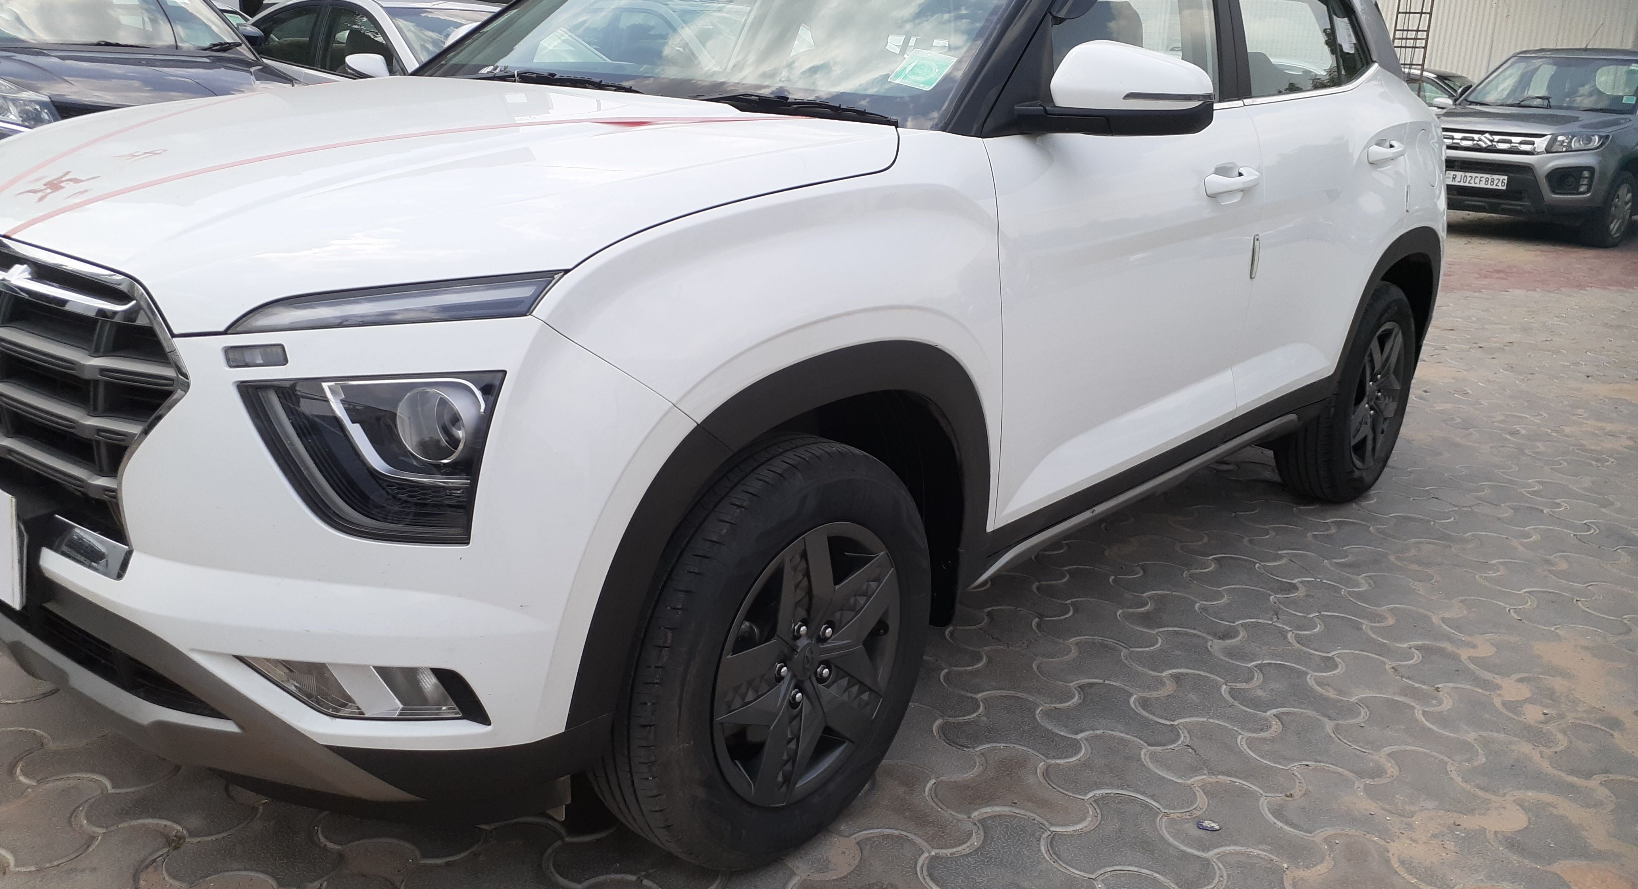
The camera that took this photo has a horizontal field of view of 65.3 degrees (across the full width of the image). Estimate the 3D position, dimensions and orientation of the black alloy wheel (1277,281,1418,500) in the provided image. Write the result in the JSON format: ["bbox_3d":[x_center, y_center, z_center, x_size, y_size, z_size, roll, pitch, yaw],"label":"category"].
[{"bbox_3d":[1.628,-0.169,3.955,0.210,0.667,0.674,15,21,39],"label":"black alloy wheel"}]

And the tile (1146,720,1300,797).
[{"bbox_3d":[0.764,0.628,2.481,0.265,0.060,0.257,6,17,5],"label":"tile"}]

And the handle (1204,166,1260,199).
[{"bbox_3d":[0.904,-0.575,2.812,0.050,0.048,0.220,15,21,39],"label":"handle"}]

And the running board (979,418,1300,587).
[{"bbox_3d":[0.777,0.089,2.999,0.135,0.085,1.530,15,21,39],"label":"running board"}]

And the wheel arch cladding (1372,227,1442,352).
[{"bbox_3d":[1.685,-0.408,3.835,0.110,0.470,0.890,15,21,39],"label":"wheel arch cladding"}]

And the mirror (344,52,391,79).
[{"bbox_3d":[-2.687,-2.249,7.600,0.250,0.160,0.150,-11,22,-39],"label":"mirror"}]

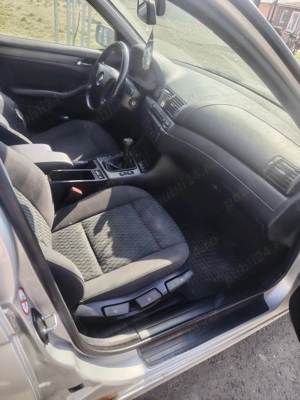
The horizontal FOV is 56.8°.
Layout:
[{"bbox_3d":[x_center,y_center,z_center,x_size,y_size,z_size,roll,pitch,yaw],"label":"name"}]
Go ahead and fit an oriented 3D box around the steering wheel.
[{"bbox_3d":[-0.224,-0.653,1.470,0.090,0.380,0.380,19,20,-38],"label":"steering wheel"}]

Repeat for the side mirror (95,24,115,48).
[{"bbox_3d":[-0.283,-1.052,1.793,0.100,0.135,0.180,-12,36,-34],"label":"side mirror"}]

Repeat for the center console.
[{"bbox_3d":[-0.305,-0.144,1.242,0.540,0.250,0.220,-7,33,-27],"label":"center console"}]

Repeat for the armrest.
[{"bbox_3d":[-0.471,-0.159,1.133,0.290,0.080,0.145,-7,33,-27],"label":"armrest"}]

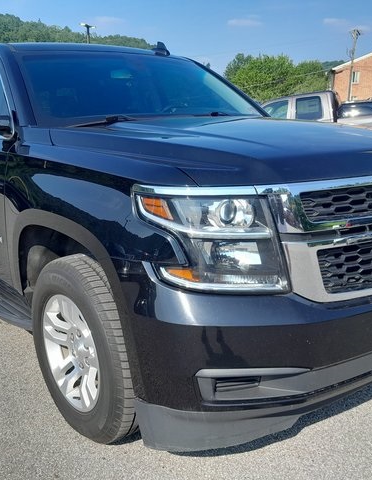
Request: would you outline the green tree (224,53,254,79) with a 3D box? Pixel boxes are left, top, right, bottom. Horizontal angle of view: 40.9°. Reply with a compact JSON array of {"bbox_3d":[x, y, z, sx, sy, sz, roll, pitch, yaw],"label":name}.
[{"bbox_3d":[7.159,-19.301,66.192,6.000,10.500,6.000,-1,13,0],"label":"green tree"}]

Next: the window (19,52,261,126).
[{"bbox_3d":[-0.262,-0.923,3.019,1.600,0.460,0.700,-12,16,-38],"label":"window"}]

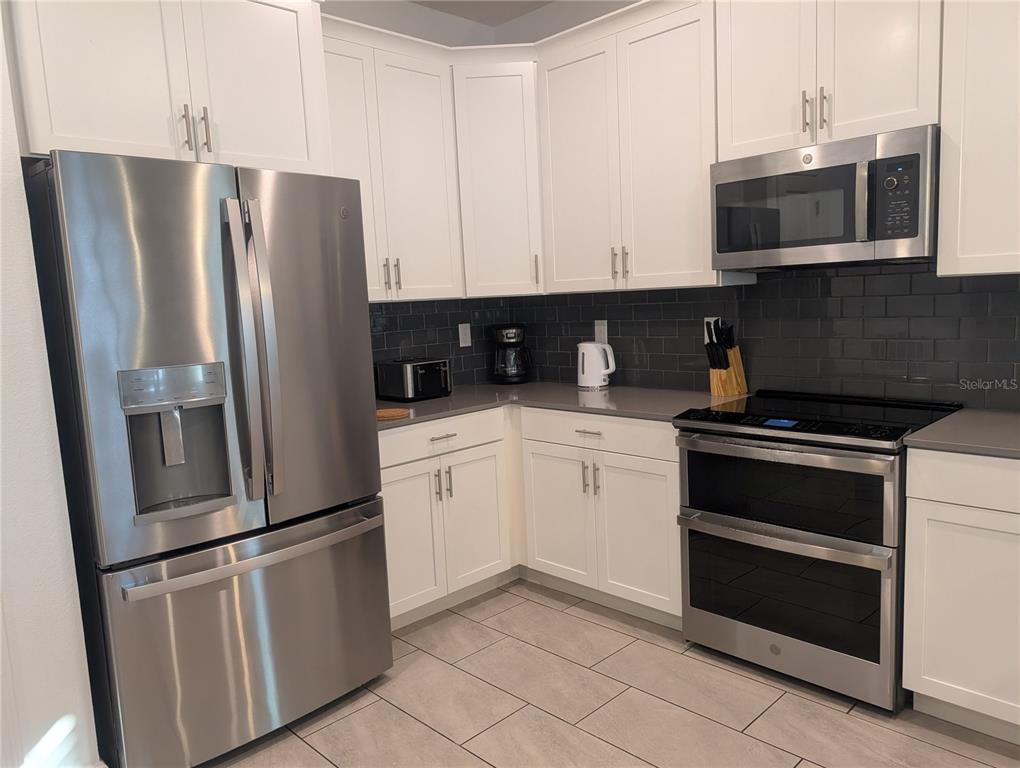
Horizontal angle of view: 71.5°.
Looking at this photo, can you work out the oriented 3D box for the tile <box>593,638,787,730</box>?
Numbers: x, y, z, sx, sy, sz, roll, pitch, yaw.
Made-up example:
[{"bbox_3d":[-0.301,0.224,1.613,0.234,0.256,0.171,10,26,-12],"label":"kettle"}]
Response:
[{"bbox_3d":[0.622,1.068,2.536,0.305,0.010,0.609,-9,9,-44],"label":"tile"}]

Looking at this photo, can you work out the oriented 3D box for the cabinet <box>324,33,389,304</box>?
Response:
[{"bbox_3d":[-0.817,-0.894,3.074,0.420,1.081,0.323,-9,9,-44],"label":"cabinet"}]

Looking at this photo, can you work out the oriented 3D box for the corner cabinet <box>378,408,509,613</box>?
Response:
[{"bbox_3d":[-0.501,0.535,3.336,0.800,0.795,0.605,-9,9,-44],"label":"corner cabinet"}]

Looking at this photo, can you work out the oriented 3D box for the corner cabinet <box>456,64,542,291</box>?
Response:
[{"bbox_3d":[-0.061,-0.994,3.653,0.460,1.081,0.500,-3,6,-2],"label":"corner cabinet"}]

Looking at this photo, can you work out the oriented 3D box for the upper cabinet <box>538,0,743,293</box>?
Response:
[{"bbox_3d":[0.592,-0.973,3.195,0.323,1.081,0.924,-9,9,-44],"label":"upper cabinet"}]

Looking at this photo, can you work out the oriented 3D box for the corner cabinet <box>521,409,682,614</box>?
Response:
[{"bbox_3d":[0.583,0.471,3.215,0.628,0.761,0.832,-9,9,-44],"label":"corner cabinet"}]

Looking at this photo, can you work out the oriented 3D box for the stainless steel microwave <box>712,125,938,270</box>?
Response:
[{"bbox_3d":[1.195,-0.646,2.640,0.430,0.411,0.759,-9,9,-44],"label":"stainless steel microwave"}]

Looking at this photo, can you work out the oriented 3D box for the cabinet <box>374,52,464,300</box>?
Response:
[{"bbox_3d":[-0.517,-0.940,3.365,0.423,1.081,0.323,-9,9,-44],"label":"cabinet"}]

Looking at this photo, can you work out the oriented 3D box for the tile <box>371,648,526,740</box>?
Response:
[{"bbox_3d":[-0.252,1.089,2.497,0.310,0.010,0.603,-9,9,-44],"label":"tile"}]

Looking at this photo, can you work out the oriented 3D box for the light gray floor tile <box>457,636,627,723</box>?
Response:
[{"bbox_3d":[0.103,1.082,2.623,0.305,0.010,0.610,-9,9,-44],"label":"light gray floor tile"}]

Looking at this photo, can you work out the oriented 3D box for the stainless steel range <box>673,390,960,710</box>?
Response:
[{"bbox_3d":[1.150,0.550,2.677,0.718,0.907,0.760,-9,9,-44],"label":"stainless steel range"}]

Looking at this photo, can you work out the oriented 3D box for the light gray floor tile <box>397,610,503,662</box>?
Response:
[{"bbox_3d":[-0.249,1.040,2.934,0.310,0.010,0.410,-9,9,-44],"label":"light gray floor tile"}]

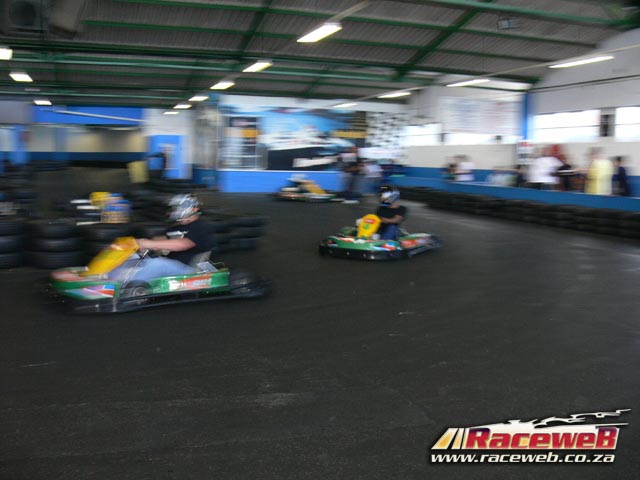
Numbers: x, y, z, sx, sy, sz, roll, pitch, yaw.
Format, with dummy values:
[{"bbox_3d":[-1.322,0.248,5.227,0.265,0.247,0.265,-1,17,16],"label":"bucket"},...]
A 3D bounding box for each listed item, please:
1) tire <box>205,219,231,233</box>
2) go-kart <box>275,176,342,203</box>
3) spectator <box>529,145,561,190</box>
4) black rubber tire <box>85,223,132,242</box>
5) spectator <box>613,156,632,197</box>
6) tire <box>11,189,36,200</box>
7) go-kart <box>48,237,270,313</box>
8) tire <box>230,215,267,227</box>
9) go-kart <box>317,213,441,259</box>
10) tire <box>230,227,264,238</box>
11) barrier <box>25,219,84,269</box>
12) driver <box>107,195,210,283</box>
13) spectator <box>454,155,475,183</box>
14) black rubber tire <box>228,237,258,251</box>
[{"bbox_3d":[-1.655,-0.247,9.956,0.600,0.175,0.600,0,8,-8],"label":"tire"},{"bbox_3d":[-0.447,-1.613,20.567,2.000,0.820,1.250,1,8,3],"label":"go-kart"},{"bbox_3d":[5.480,-1.466,15.644,0.420,1.660,0.550,-7,10,-40],"label":"spectator"},{"bbox_3d":[-2.884,-0.128,8.864,0.620,0.180,0.620,0,8,-8],"label":"black rubber tire"},{"bbox_3d":[6.762,-1.111,14.468,0.340,1.580,0.460,-5,9,-36],"label":"spectator"},{"bbox_3d":[-6.650,-0.991,14.396,0.600,0.190,0.600,0,8,0],"label":"tire"},{"bbox_3d":[-1.710,0.246,6.692,2.000,0.600,1.330,-3,8,-24],"label":"go-kart"},{"bbox_3d":[-1.080,-0.320,9.844,0.590,0.185,0.590,0,8,0],"label":"tire"},{"bbox_3d":[0.920,-0.122,9.518,1.320,0.580,1.930,4,8,26],"label":"go-kart"},{"bbox_3d":[-1.080,-0.136,9.869,0.590,0.185,0.590,0,8,0],"label":"tire"},{"bbox_3d":[-3.565,0.043,8.686,0.660,0.560,0.660,0,8,-8],"label":"barrier"},{"bbox_3d":[-1.721,0.035,6.675,1.100,1.000,0.550,-3,9,-29],"label":"driver"},{"bbox_3d":[4.269,-1.768,19.126,0.360,1.600,0.480,-4,9,-30],"label":"spectator"},{"bbox_3d":[-1.224,0.040,10.346,0.600,0.175,0.600,0,8,-8],"label":"black rubber tire"}]

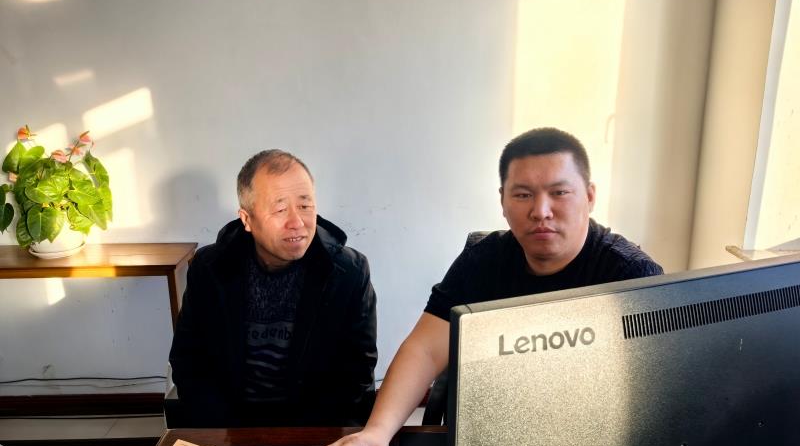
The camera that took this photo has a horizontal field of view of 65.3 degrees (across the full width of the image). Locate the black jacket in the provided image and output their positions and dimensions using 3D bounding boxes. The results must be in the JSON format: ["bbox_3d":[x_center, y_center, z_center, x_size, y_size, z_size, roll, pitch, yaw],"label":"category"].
[{"bbox_3d":[-0.290,0.313,1.495,0.500,0.670,0.420,-5,13,-17],"label":"black jacket"}]

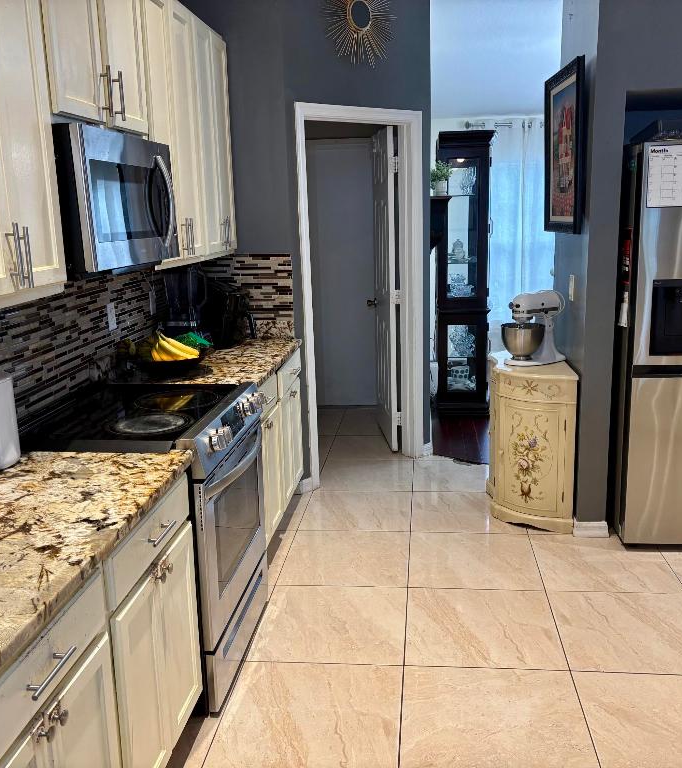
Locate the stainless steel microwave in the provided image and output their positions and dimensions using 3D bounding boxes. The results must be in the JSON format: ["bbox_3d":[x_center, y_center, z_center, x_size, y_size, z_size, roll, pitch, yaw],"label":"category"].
[{"bbox_3d":[-0.814,-0.584,2.481,0.400,0.405,0.750,0,13,6],"label":"stainless steel microwave"}]

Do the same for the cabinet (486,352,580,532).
[{"bbox_3d":[0.967,0.265,4.011,0.380,0.775,0.760,0,13,6],"label":"cabinet"}]

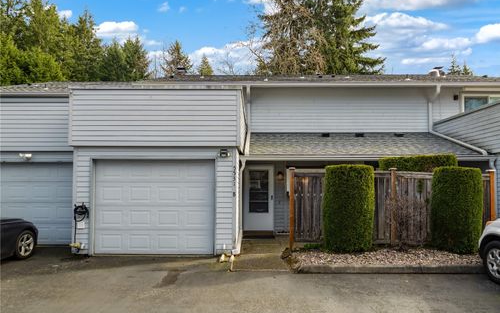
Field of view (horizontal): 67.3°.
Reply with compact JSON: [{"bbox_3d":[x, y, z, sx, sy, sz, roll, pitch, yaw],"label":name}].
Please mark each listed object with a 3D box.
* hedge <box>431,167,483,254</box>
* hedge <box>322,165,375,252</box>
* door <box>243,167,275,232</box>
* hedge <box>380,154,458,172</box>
[{"bbox_3d":[4.590,1.150,8.330,0.960,1.860,0.930,0,-3,0],"label":"hedge"},{"bbox_3d":[2.210,1.150,8.370,1.050,1.870,0.980,0,-3,0],"label":"hedge"},{"bbox_3d":[0.287,1.288,11.600,0.930,2.050,0.070,0,-3,0],"label":"door"},{"bbox_3d":[4.280,1.100,9.650,1.800,2.200,0.920,0,-3,0],"label":"hedge"}]

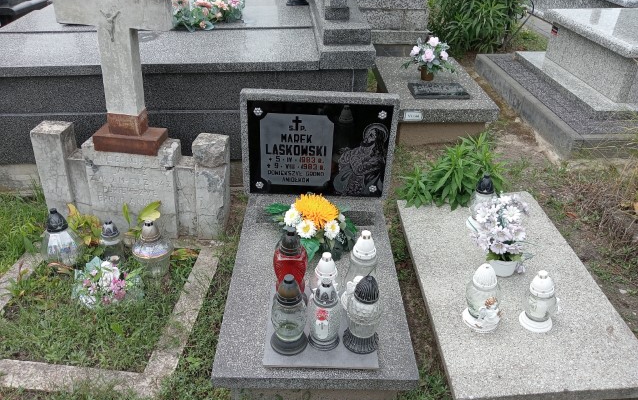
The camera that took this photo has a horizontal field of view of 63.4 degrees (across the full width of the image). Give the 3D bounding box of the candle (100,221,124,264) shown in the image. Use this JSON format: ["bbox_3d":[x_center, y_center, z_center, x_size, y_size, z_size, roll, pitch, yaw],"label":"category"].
[{"bbox_3d":[-0.859,0.178,2.140,0.100,0.215,0.100,1,31,-1],"label":"candle"}]

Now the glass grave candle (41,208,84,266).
[{"bbox_3d":[-1.070,0.150,2.132,0.175,0.260,0.175,1,31,-1],"label":"glass grave candle"}]

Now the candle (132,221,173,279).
[{"bbox_3d":[-0.669,0.195,2.090,0.170,0.250,0.170,1,31,-1],"label":"candle"}]

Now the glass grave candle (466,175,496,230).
[{"bbox_3d":[0.758,0.004,2.380,0.128,0.264,0.128,-1,32,1],"label":"glass grave candle"}]

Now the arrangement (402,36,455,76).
[{"bbox_3d":[0.772,-1.006,3.660,0.355,0.295,0.310,1,31,-1],"label":"arrangement"}]

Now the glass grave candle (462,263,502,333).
[{"bbox_3d":[0.593,0.340,1.865,0.138,0.270,0.138,-1,32,1],"label":"glass grave candle"}]

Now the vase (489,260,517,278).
[{"bbox_3d":[0.773,0.268,2.134,0.110,0.078,0.110,-1,32,1],"label":"vase"}]

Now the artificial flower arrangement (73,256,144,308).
[{"bbox_3d":[-0.817,0.303,2.018,0.270,0.145,0.200,1,31,-1],"label":"artificial flower arrangement"}]

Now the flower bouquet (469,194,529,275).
[{"bbox_3d":[0.722,0.140,2.090,0.235,0.300,0.220,-1,32,1],"label":"flower bouquet"}]

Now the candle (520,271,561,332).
[{"bbox_3d":[0.792,0.350,1.856,0.135,0.238,0.130,-4,32,-4],"label":"candle"}]

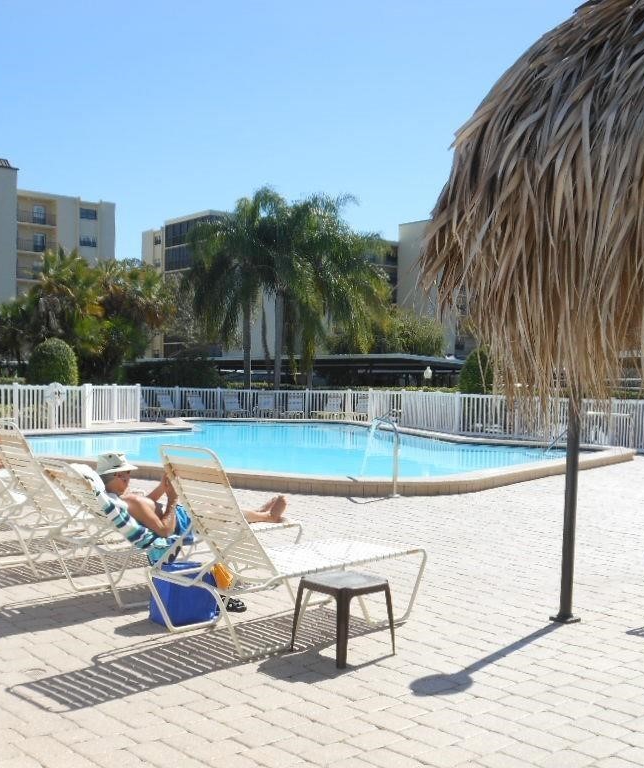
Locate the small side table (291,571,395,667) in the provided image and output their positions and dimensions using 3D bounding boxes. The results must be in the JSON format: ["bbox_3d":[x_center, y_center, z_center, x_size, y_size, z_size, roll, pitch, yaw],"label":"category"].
[{"bbox_3d":[0.125,1.329,5.593,0.430,0.430,0.430,1,1,-41],"label":"small side table"}]

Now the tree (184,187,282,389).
[{"bbox_3d":[-3.298,-3.344,39.500,4.500,9.290,4.500,1,0,0],"label":"tree"}]

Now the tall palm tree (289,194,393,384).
[{"bbox_3d":[0.329,-3.360,41.032,4.800,9.200,4.800,1,0,0],"label":"tall palm tree"}]

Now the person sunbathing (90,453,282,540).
[{"bbox_3d":[-0.920,0.800,7.200,1.620,0.620,0.560,1,0,-44],"label":"person sunbathing"}]

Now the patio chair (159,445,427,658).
[{"bbox_3d":[-0.187,0.953,6.154,1.800,1.160,0.690,1,1,-42],"label":"patio chair"}]

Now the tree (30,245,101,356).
[{"bbox_3d":[-11.036,-2.393,42.000,3.300,7.050,3.300,1,0,0],"label":"tree"}]

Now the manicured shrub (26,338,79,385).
[{"bbox_3d":[-8.558,-0.109,31.000,1.650,2.670,1.650,1,0,0],"label":"manicured shrub"}]

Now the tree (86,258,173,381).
[{"bbox_3d":[-6.934,-1.700,35.020,3.100,5.600,3.100,1,0,0],"label":"tree"}]

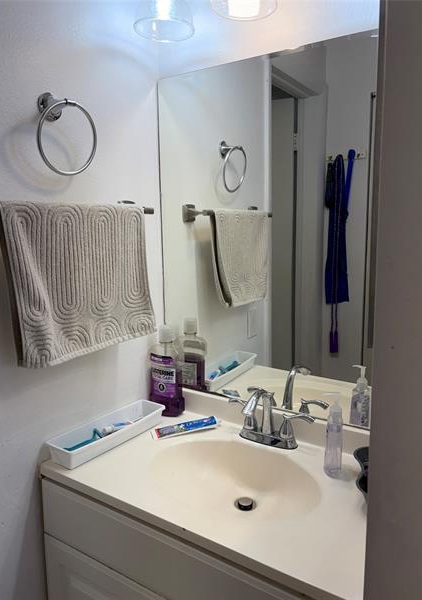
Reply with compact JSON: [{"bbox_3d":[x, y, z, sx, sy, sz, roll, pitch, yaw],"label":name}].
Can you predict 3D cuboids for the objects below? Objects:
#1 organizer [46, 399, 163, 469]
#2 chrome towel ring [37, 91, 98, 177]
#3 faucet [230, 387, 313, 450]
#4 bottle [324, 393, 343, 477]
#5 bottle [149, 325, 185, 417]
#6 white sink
[{"bbox_3d":[-0.260,0.344,1.171,0.089,0.049,0.316,5,11,31],"label":"organizer"},{"bbox_3d":[-0.331,-0.363,1.008,0.090,0.169,0.153,5,11,33],"label":"chrome towel ring"},{"bbox_3d":[0.118,0.294,1.116,0.245,0.153,0.144,5,11,33],"label":"faucet"},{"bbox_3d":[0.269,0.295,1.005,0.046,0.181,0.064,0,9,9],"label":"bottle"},{"bbox_3d":[-0.126,0.205,1.326,0.087,0.270,0.067,3,10,24],"label":"bottle"},{"bbox_3d":[0.046,0.448,1.027,0.417,0.123,0.292,5,11,33],"label":"white sink"}]

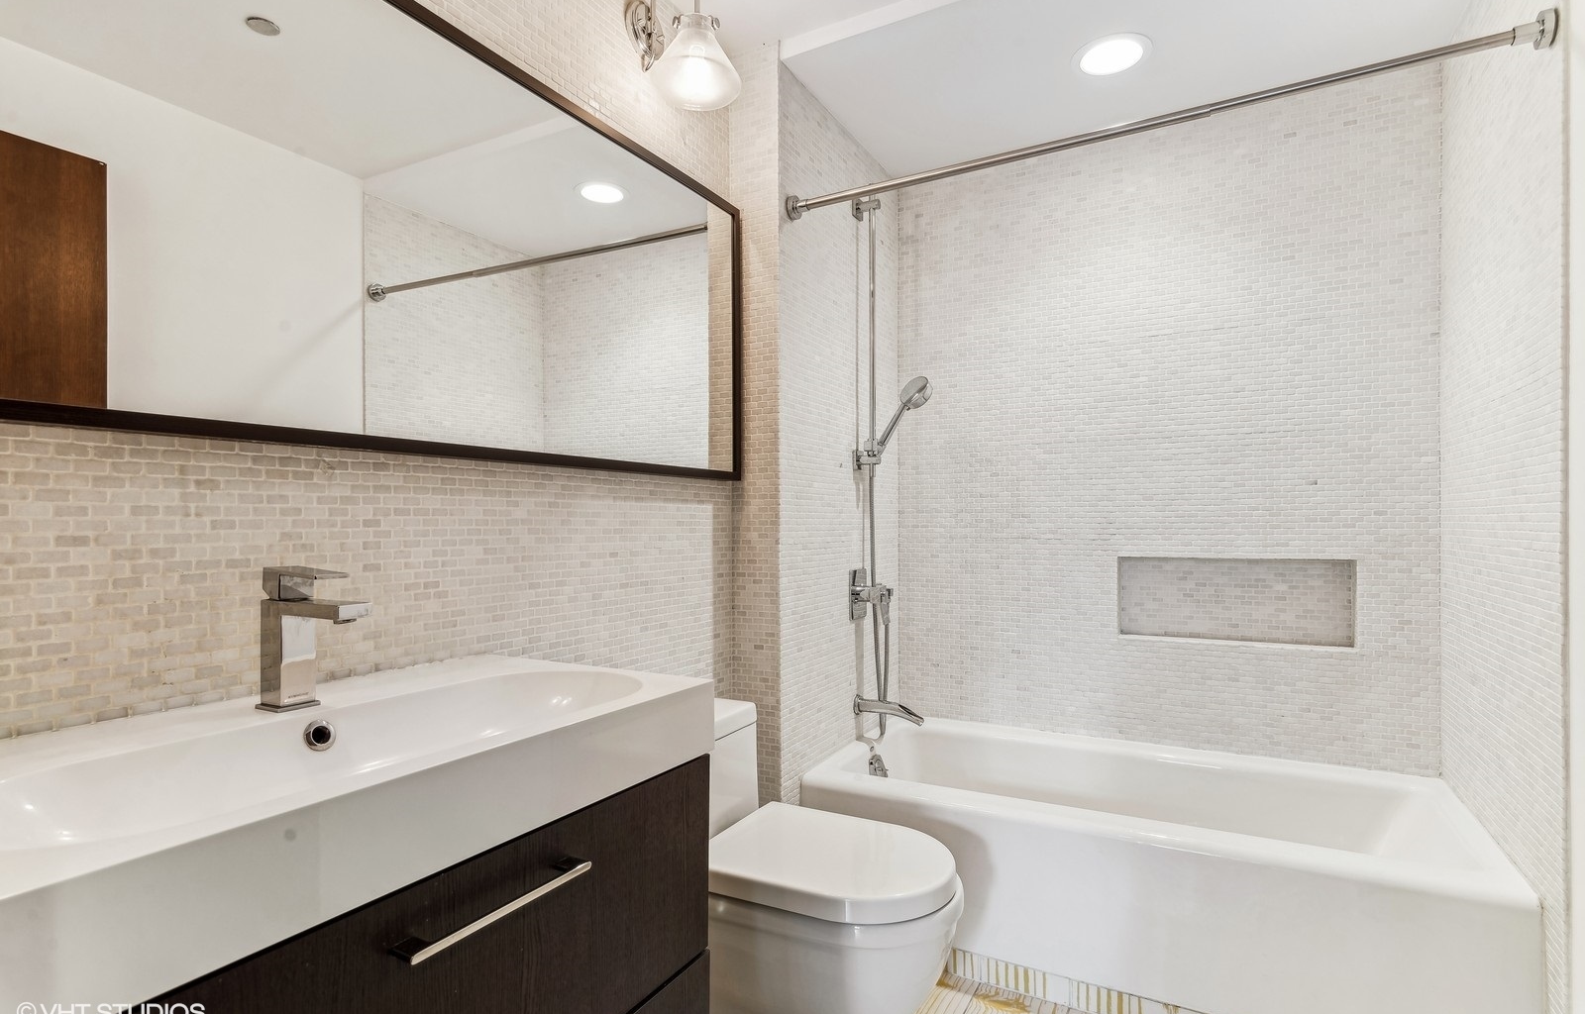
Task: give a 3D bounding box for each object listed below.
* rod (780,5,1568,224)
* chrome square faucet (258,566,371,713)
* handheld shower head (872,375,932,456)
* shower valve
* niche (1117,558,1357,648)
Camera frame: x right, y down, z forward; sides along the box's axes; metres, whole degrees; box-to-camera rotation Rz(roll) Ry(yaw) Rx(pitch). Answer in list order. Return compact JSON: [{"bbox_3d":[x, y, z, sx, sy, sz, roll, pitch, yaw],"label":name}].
[{"bbox_3d":[0.654,-0.822,1.670,1.520,0.062,0.062,0,-1,30],"label":"rod"},{"bbox_3d":[-0.605,0.169,0.947,0.172,0.180,0.052,0,-1,30],"label":"chrome square faucet"},{"bbox_3d":[0.368,-0.291,2.452,0.068,0.280,0.110,37,-13,-16],"label":"handheld shower head"},{"bbox_3d":[0.259,0.280,2.388,0.117,0.160,0.118,0,-1,30],"label":"shower valve"},{"bbox_3d":[1.315,0.279,2.252,0.607,0.255,0.094,0,-1,30],"label":"niche"}]

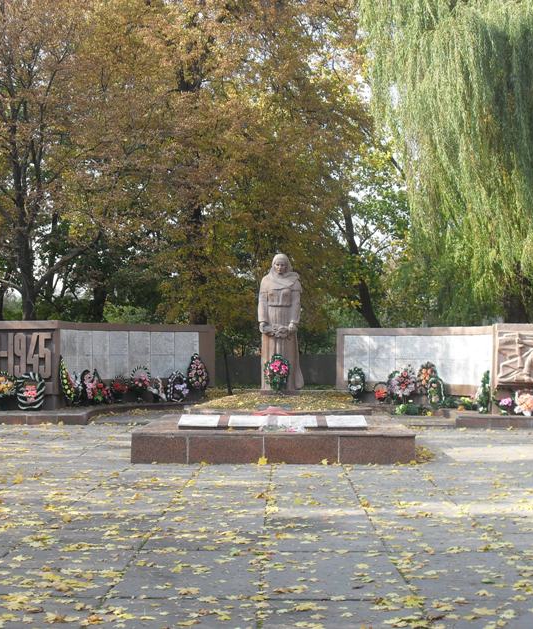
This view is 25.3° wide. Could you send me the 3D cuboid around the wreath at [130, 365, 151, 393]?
[{"bbox_3d":[-3.480,1.768,32.800,0.580,0.773,0.250,1,-12,-19],"label":"wreath"}]

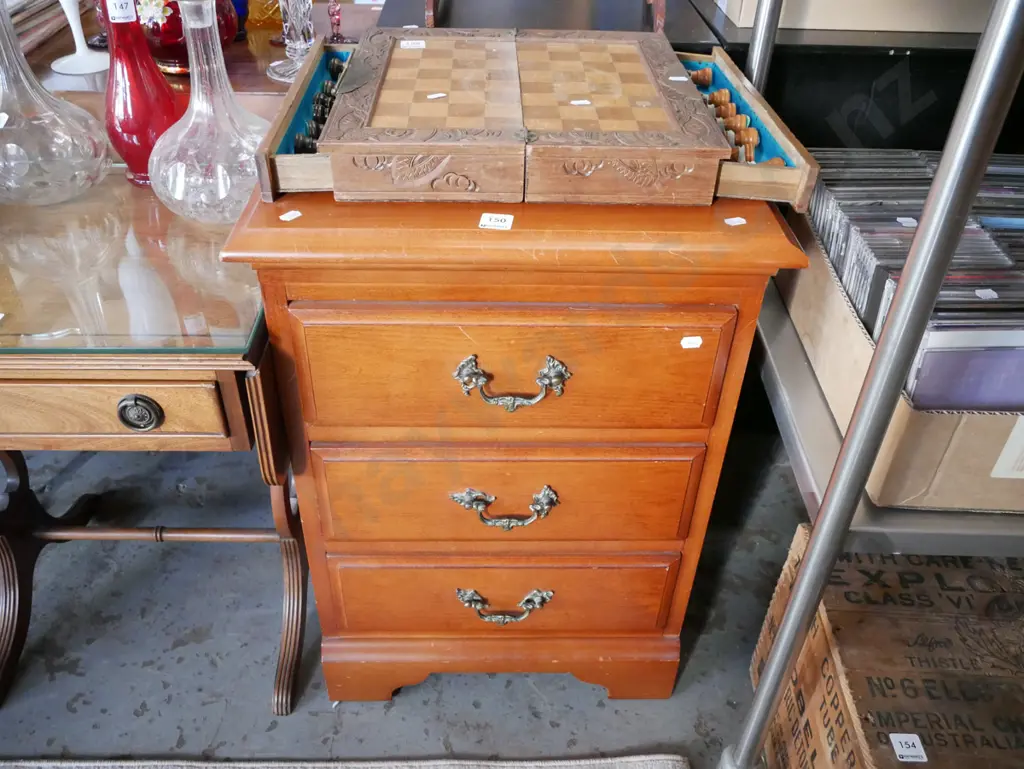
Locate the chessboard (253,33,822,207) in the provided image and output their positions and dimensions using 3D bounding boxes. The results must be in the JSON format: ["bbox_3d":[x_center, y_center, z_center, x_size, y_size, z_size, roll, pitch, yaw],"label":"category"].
[{"bbox_3d":[0.022,-0.327,1.049,0.557,0.068,0.404,0,37,-2],"label":"chessboard"}]

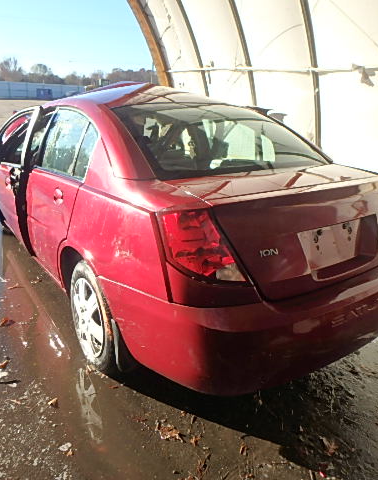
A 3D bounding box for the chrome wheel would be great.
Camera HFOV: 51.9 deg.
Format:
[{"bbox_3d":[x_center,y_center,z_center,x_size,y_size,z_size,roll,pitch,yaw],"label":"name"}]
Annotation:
[{"bbox_3d":[-0.498,0.410,2.175,0.170,0.445,0.445,-11,24,-32],"label":"chrome wheel"}]

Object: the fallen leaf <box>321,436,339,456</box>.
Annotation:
[{"bbox_3d":[0.630,0.913,1.721,0.071,0.025,0.106,2,20,2],"label":"fallen leaf"}]

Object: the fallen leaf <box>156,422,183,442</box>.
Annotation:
[{"bbox_3d":[-0.086,0.872,1.769,0.137,0.030,0.099,4,20,6],"label":"fallen leaf"}]

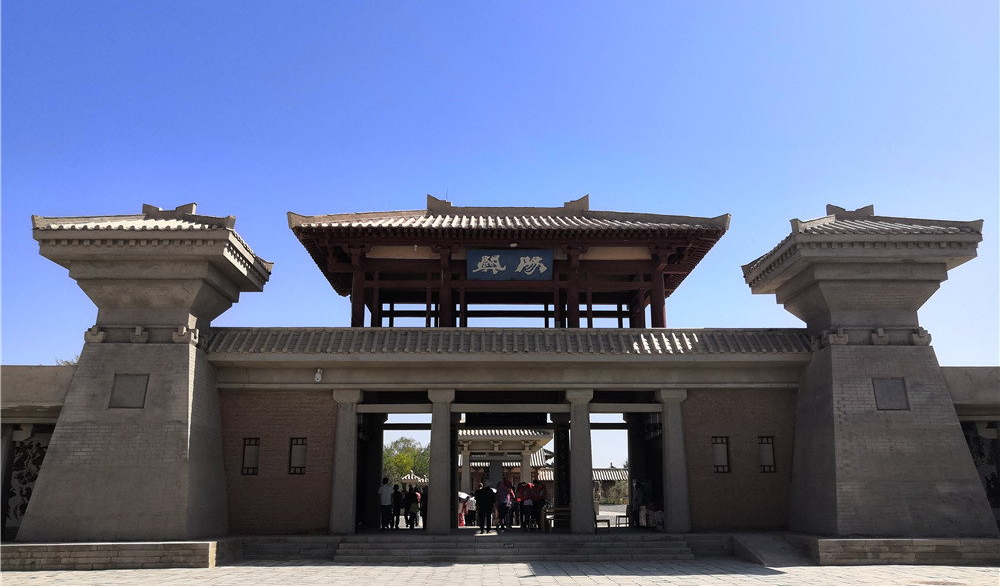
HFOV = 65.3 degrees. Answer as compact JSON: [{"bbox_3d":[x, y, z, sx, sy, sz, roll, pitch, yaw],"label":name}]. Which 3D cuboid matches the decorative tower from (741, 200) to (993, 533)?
[{"bbox_3d":[11.768,2.171,24.944,5.821,10.648,4.465,0,-15,-1],"label":"decorative tower"}]

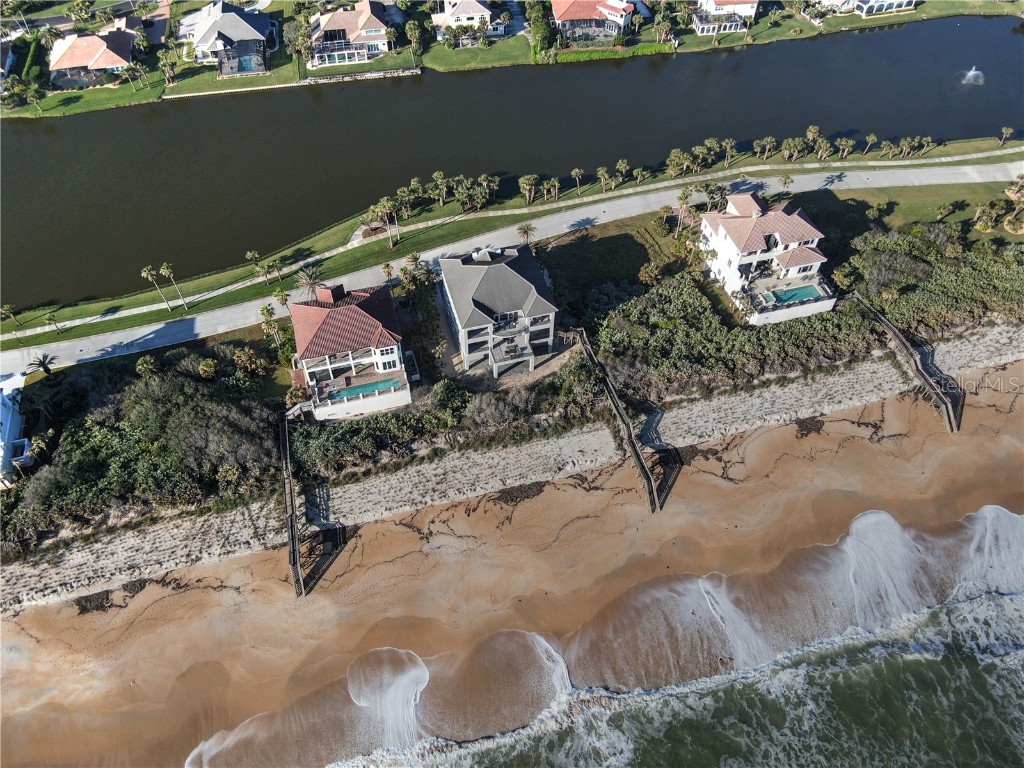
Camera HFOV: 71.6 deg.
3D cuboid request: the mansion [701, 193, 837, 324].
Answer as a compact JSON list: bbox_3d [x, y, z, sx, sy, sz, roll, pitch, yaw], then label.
[{"bbox_3d":[55.780,-29.260,152.930,20.800,16.500,27.100,-11,48,-10],"label":"mansion"}]

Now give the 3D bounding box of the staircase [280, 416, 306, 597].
[{"bbox_3d":[-35.318,18.664,113.188,1.730,5.450,30.910,-11,50,-10],"label":"staircase"}]

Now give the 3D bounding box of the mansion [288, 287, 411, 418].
[{"bbox_3d":[-30.320,-8.270,133.250,19.100,16.300,22.600,-12,48,-11],"label":"mansion"}]

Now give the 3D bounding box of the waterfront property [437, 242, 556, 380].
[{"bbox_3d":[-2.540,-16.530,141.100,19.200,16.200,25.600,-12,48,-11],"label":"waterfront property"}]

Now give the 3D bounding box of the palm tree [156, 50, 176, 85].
[{"bbox_3d":[-110.100,-100.810,227.010,5.500,10.540,5.500,0,47,0],"label":"palm tree"}]

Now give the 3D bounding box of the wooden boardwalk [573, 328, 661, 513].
[{"bbox_3d":[18.617,5.263,125.165,2.400,6.050,37.130,-13,50,-11],"label":"wooden boardwalk"}]

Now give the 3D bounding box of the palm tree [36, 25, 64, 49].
[{"bbox_3d":[-137.281,-101.996,212.836,7.000,7.600,7.000,1,49,0],"label":"palm tree"}]

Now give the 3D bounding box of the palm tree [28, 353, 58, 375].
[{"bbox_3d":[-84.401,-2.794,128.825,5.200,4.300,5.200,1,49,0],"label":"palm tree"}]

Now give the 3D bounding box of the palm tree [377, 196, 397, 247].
[{"bbox_3d":[-28.540,-37.030,164.620,4.400,13.070,4.400,0,47,0],"label":"palm tree"}]

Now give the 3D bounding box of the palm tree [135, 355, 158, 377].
[{"bbox_3d":[-65.284,-2.467,127.638,3.800,5.000,3.800,1,49,0],"label":"palm tree"}]

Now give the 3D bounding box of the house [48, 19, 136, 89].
[{"bbox_3d":[-140.320,-111.360,238.150,25.800,8.500,33.500,-13,48,-12],"label":"house"}]

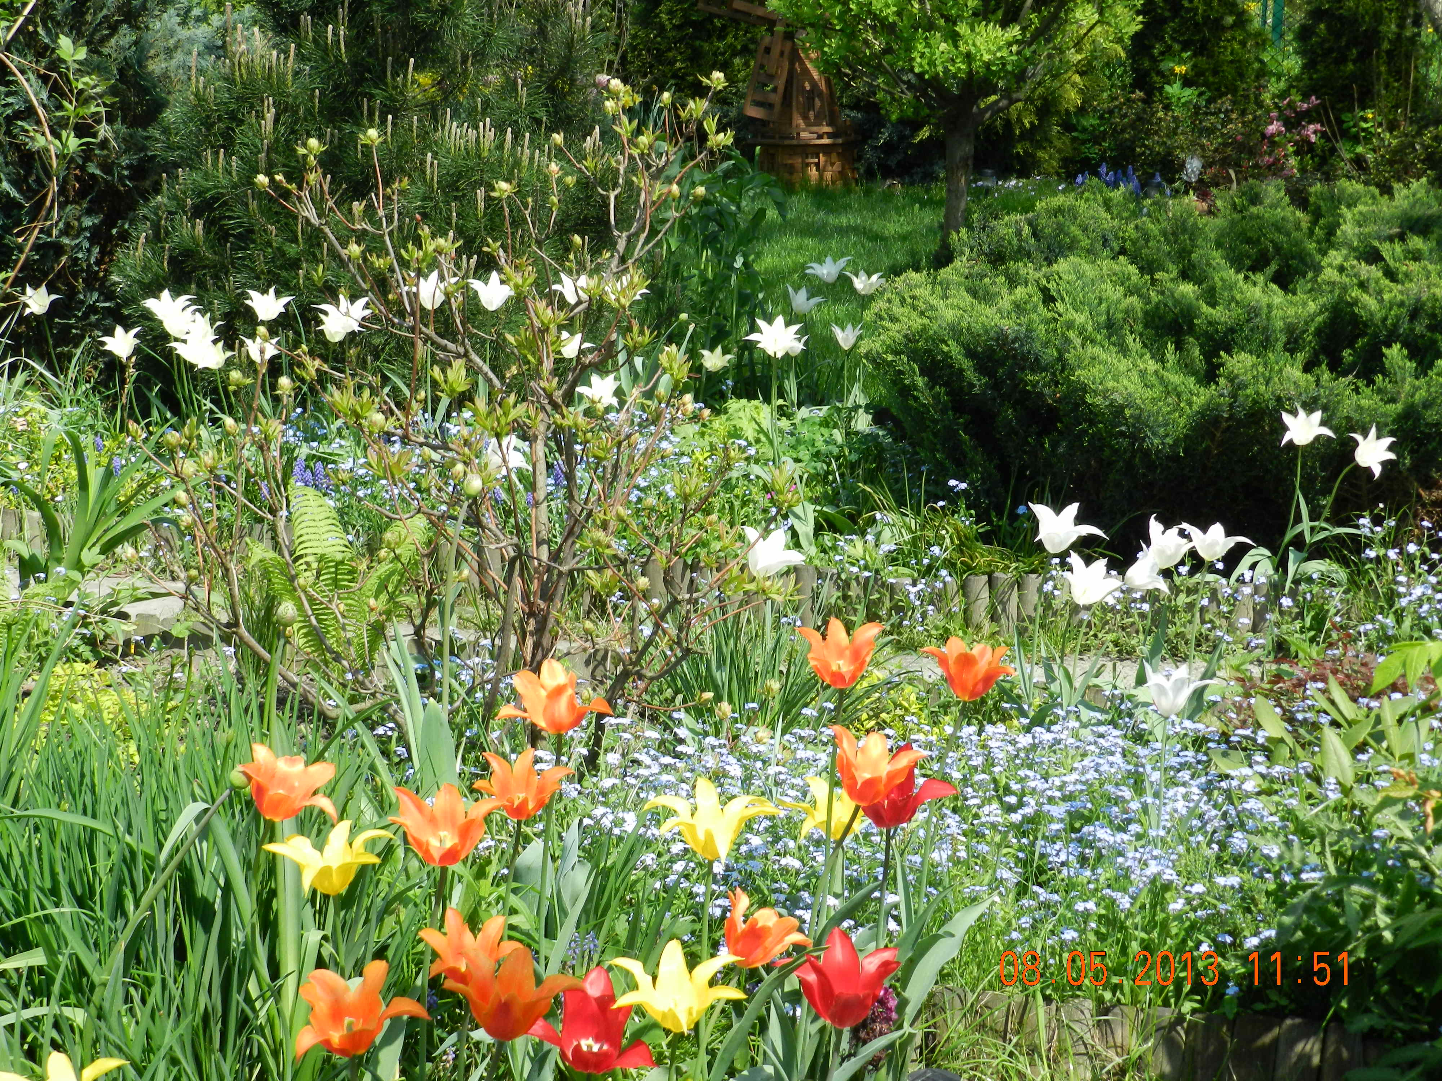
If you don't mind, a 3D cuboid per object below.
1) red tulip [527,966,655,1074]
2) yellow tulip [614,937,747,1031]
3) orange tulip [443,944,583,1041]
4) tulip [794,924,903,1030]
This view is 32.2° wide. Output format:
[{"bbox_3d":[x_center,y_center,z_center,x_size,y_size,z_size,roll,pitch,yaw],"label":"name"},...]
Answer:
[{"bbox_3d":[-0.118,0.435,2.270,0.114,0.083,0.108,0,15,0],"label":"red tulip"},{"bbox_3d":[-0.038,0.401,2.250,0.123,0.069,0.117,0,13,0],"label":"yellow tulip"},{"bbox_3d":[-0.176,0.384,2.120,0.118,0.068,0.113,0,13,0],"label":"orange tulip"},{"bbox_3d":[0.117,0.403,2.300,0.097,0.084,0.093,0,13,0],"label":"tulip"}]

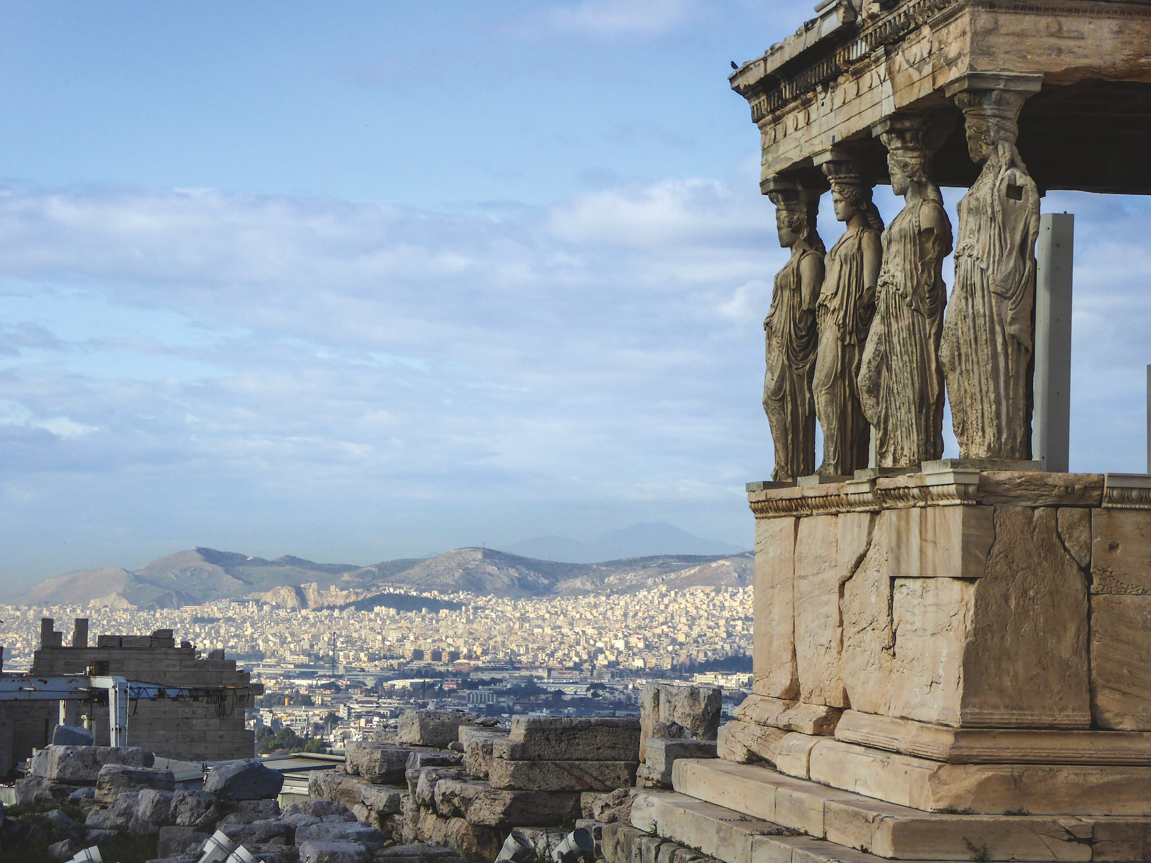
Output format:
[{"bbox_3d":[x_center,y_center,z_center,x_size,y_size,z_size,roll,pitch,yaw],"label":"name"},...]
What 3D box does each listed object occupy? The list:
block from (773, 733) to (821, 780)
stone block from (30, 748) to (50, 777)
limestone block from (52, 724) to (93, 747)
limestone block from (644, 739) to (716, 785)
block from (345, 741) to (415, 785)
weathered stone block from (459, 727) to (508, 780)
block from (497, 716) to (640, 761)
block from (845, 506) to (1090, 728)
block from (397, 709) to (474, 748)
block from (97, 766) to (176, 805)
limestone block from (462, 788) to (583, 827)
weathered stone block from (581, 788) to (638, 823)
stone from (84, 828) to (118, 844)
[{"bbox_3d":[1.700,2.221,24.305,0.440,0.280,1.030,2,-2,-9],"label":"block"},{"bbox_3d":[-5.868,3.627,38.950,0.213,0.293,0.350,2,-3,-9],"label":"stone block"},{"bbox_3d":[-4.879,2.952,34.500,0.420,0.220,0.360,2,-2,-9],"label":"limestone block"},{"bbox_3d":[0.781,2.443,26.300,0.450,0.360,0.700,2,-2,-9],"label":"limestone block"},{"bbox_3d":[-1.929,3.284,35.236,0.670,0.370,0.700,1,-2,-1],"label":"block"},{"bbox_3d":[-0.744,2.557,28.300,0.300,0.380,0.500,2,-2,-9],"label":"weathered stone block"},{"bbox_3d":[-0.047,2.493,28.800,1.080,0.350,0.750,2,-2,-9],"label":"block"},{"bbox_3d":[2.438,1.156,22.539,0.780,1.310,2.940,2,-2,-9],"label":"block"},{"bbox_3d":[-1.167,2.468,29.500,0.500,0.290,0.700,2,-2,-9],"label":"block"},{"bbox_3d":[-3.843,3.083,31.000,0.650,0.340,0.500,2,-3,-9],"label":"block"},{"bbox_3d":[-0.429,2.933,27.800,0.800,0.290,0.800,2,-2,-9],"label":"limestone block"},{"bbox_3d":[0.263,2.912,27.700,0.460,0.280,0.420,2,-3,-9],"label":"weathered stone block"},{"bbox_3d":[-4.059,3.473,30.500,0.280,0.160,0.240,2,-2,-9],"label":"stone"}]

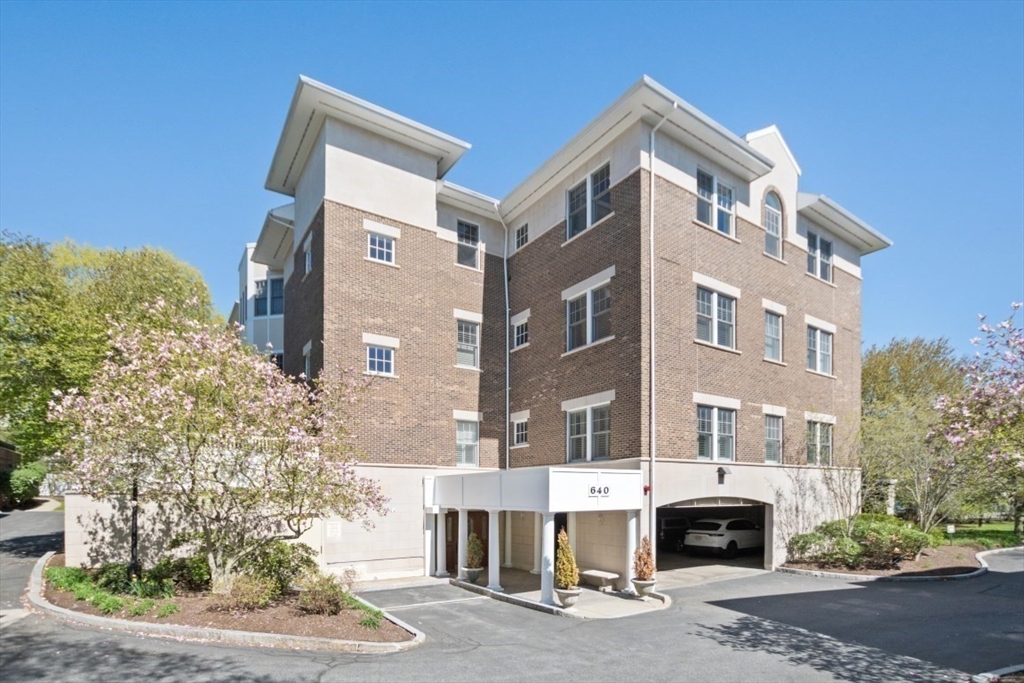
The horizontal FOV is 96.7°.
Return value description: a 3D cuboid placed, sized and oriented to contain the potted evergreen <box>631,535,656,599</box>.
[{"bbox_3d":[3.187,5.453,11.030,0.640,1.580,0.640,4,-7,-30],"label":"potted evergreen"}]

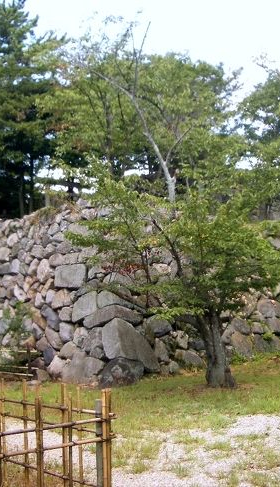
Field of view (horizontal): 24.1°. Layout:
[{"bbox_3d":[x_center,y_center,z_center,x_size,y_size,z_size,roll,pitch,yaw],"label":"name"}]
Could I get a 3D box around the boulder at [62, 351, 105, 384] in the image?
[{"bbox_3d":[-0.998,2.189,11.600,0.700,0.600,0.580,-1,-4,18],"label":"boulder"}]

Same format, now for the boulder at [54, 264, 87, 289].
[{"bbox_3d":[-1.291,0.613,12.200,0.570,0.450,0.420,-1,-4,18],"label":"boulder"}]

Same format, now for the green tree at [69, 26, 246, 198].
[{"bbox_3d":[0.372,-2.951,14.800,3.800,4.100,3.500,0,-4,0],"label":"green tree"}]

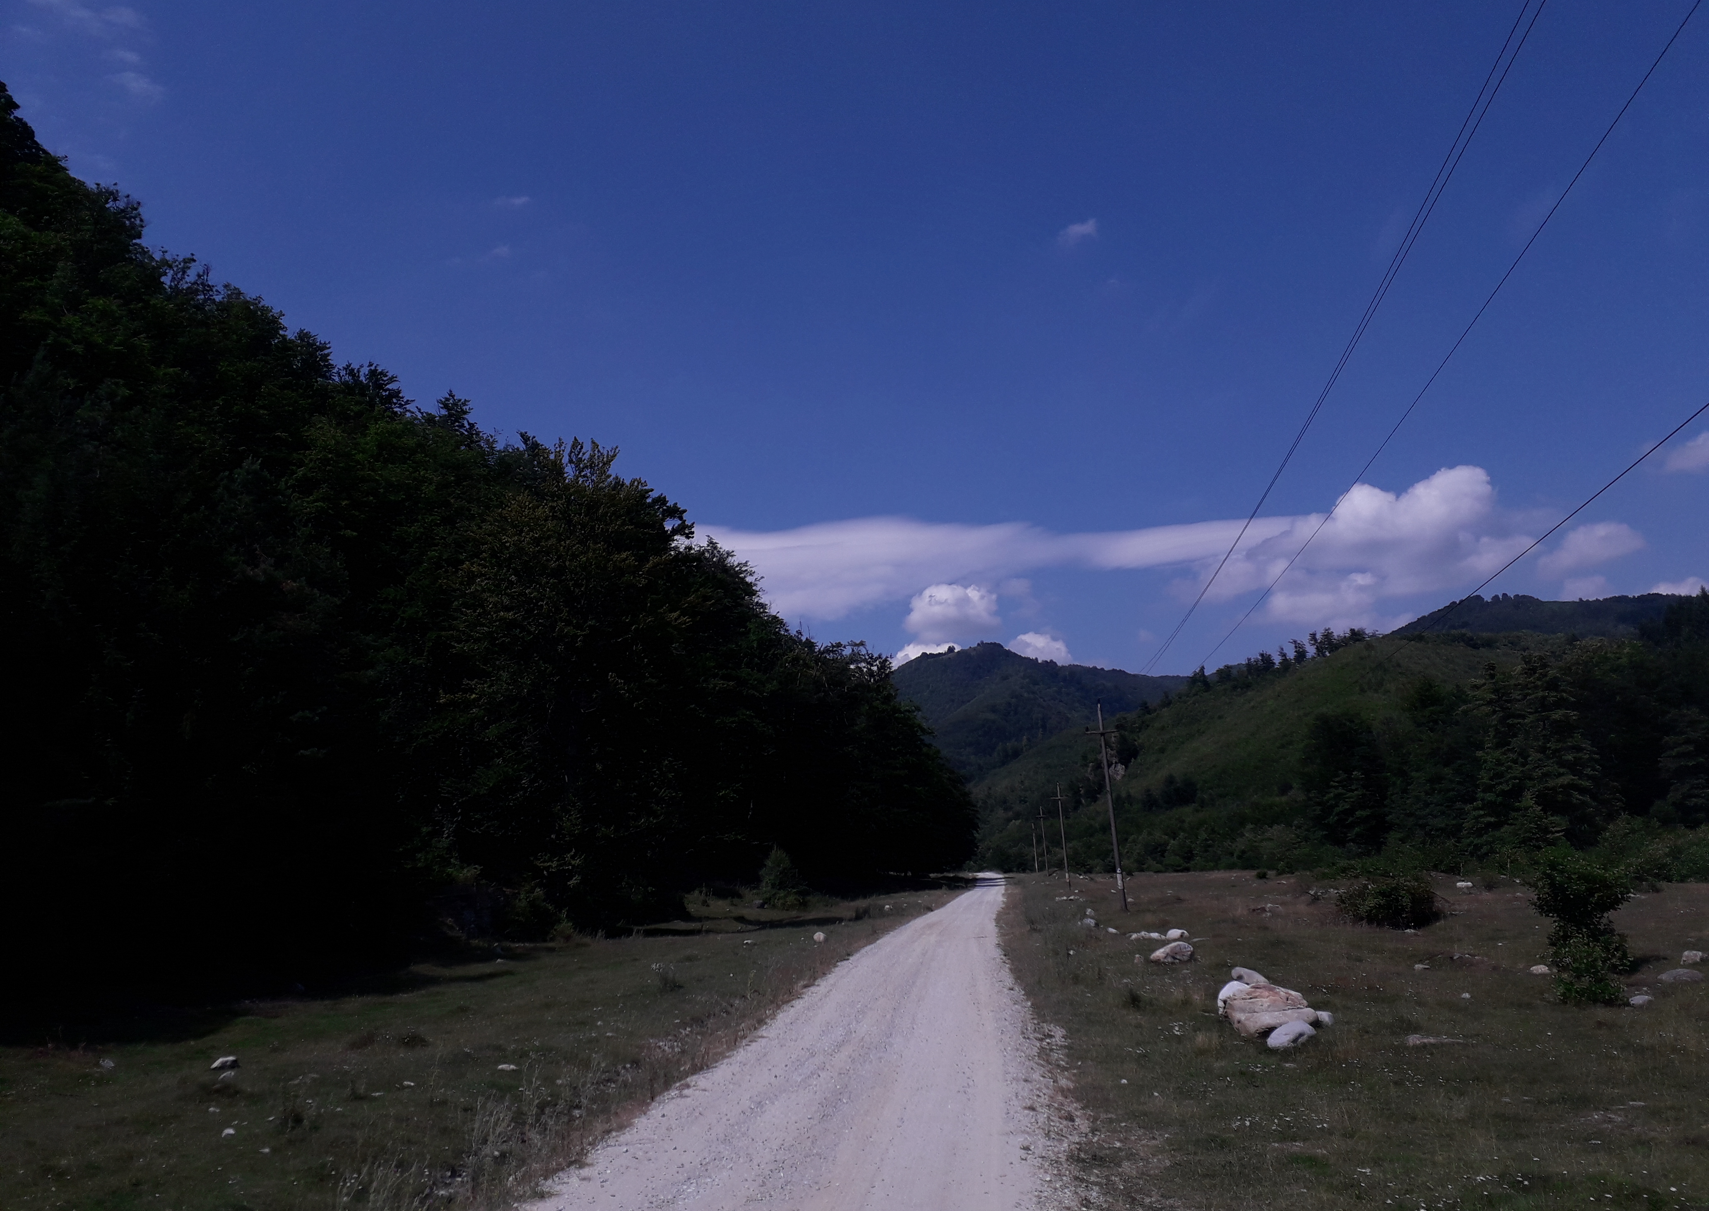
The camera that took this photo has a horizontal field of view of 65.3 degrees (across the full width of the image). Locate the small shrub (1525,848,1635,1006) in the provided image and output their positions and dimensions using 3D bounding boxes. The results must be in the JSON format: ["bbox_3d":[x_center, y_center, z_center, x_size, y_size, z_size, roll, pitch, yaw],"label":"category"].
[{"bbox_3d":[8.133,3.622,15.114,1.100,1.650,1.000,-7,-12,27],"label":"small shrub"}]

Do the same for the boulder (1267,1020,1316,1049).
[{"bbox_3d":[3.887,3.803,11.885,0.430,0.240,0.320,-5,-12,17],"label":"boulder"}]

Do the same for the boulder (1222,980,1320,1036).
[{"bbox_3d":[3.991,3.877,12.820,0.880,0.450,0.700,-5,-12,16],"label":"boulder"}]

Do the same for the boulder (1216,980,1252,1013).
[{"bbox_3d":[4.041,4.171,14.087,0.380,0.360,0.450,-4,-11,15],"label":"boulder"}]

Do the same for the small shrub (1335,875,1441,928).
[{"bbox_3d":[12.592,6.975,31.550,2.300,1.200,2.000,-6,-12,21],"label":"small shrub"}]

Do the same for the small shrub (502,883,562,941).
[{"bbox_3d":[-8.398,8.010,34.789,1.400,1.350,1.300,1,-11,-13],"label":"small shrub"}]

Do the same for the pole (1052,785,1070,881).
[{"bbox_3d":[13.940,15.280,88.552,1.150,7.000,0.250,-6,-11,6],"label":"pole"}]

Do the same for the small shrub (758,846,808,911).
[{"bbox_3d":[-2.701,10.444,51.098,1.800,2.300,1.800,-1,-11,-3],"label":"small shrub"}]

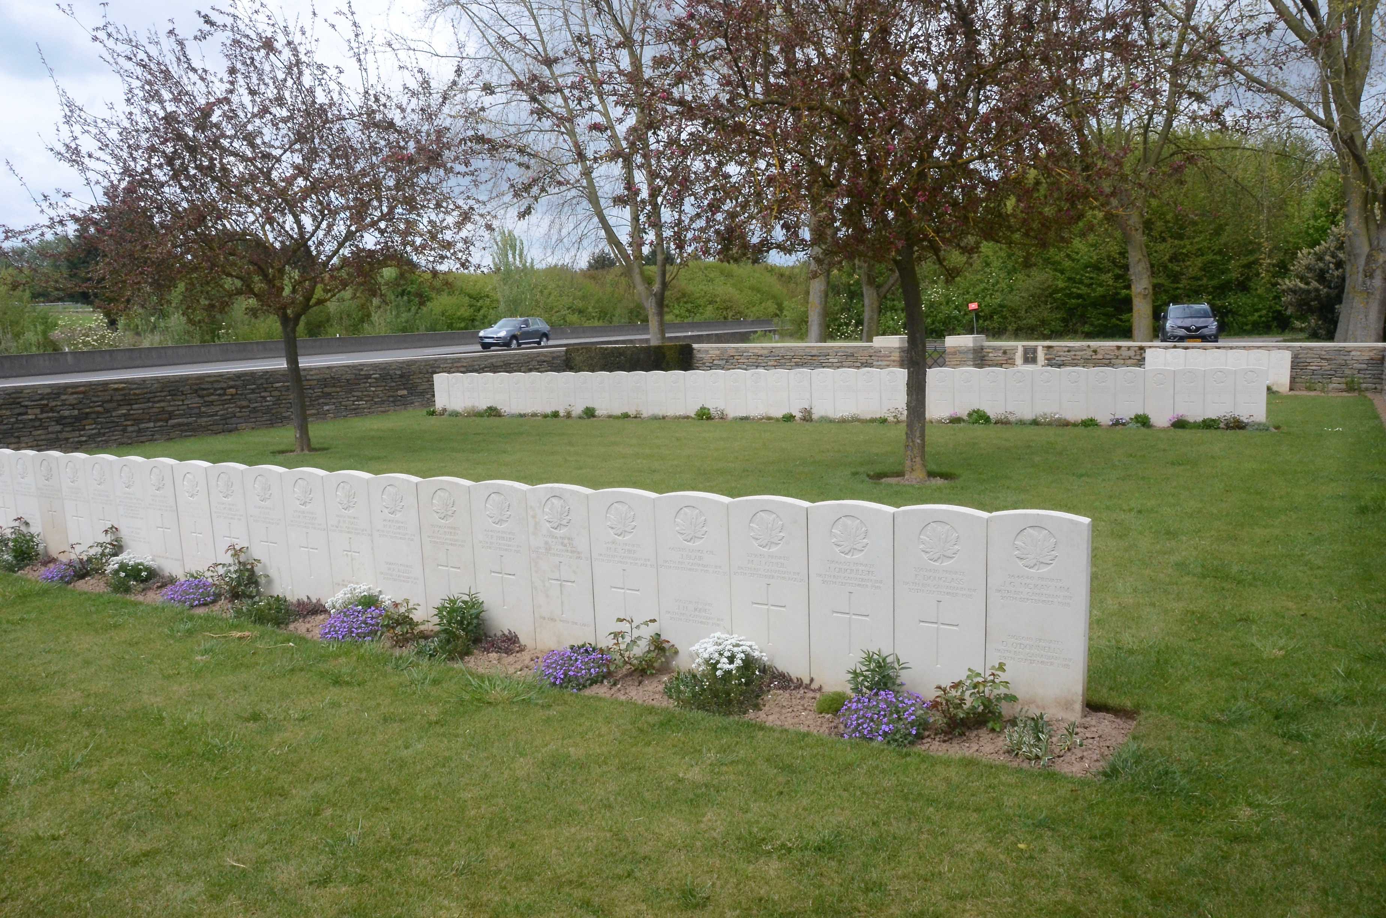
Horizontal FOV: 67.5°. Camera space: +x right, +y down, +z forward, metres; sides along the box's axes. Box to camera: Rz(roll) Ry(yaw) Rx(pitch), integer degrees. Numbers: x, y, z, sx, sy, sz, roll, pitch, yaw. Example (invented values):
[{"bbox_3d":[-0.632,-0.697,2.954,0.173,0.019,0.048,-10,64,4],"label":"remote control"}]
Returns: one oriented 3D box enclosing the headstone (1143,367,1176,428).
[{"bbox_3d":[6.319,-0.845,14.044,0.381,0.825,0.078,3,10,30],"label":"headstone"}]

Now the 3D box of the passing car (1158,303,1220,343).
[{"bbox_3d":[18.622,-5.028,38.990,1.880,1.660,4.600,1,8,21],"label":"passing car"}]

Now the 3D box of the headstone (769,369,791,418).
[{"bbox_3d":[1.400,-1.042,16.760,0.381,0.813,0.076,2,9,30],"label":"headstone"}]

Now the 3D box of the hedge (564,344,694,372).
[{"bbox_3d":[-1.635,-2.380,26.881,2.950,1.120,1.500,2,9,30],"label":"hedge"}]

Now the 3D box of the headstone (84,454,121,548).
[{"bbox_3d":[-4.163,0.373,7.389,0.381,0.835,0.078,3,10,31],"label":"headstone"}]

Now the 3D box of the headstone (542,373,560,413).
[{"bbox_3d":[-2.582,-1.198,19.124,0.381,0.825,0.078,3,10,30],"label":"headstone"}]

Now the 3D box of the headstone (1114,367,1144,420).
[{"bbox_3d":[5.961,-0.854,14.120,0.381,0.813,0.076,2,9,30],"label":"headstone"}]

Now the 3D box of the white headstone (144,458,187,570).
[{"bbox_3d":[-3.522,0.402,6.959,0.381,0.810,0.078,3,10,31],"label":"white headstone"}]

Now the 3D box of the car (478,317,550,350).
[{"bbox_3d":[-9.528,-6.758,55.790,1.940,1.700,4.780,2,8,25],"label":"car"}]

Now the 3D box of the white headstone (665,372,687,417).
[{"bbox_3d":[-0.251,-1.111,17.794,0.381,0.825,0.078,3,10,30],"label":"white headstone"}]

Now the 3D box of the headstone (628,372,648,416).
[{"bbox_3d":[-0.919,-1.129,18.094,0.381,0.800,0.078,2,9,30],"label":"headstone"}]

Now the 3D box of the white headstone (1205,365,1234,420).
[{"bbox_3d":[7.027,-0.841,13.846,0.381,0.770,0.078,2,9,30],"label":"white headstone"}]

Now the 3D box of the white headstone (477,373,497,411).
[{"bbox_3d":[-3.898,-1.238,19.801,0.381,0.800,0.078,2,9,30],"label":"white headstone"}]

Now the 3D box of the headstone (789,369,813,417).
[{"bbox_3d":[1.726,-1.023,16.484,0.380,0.800,0.076,3,10,30],"label":"headstone"}]

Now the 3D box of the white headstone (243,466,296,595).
[{"bbox_3d":[-2.559,0.432,6.313,0.380,0.800,0.076,3,10,31],"label":"white headstone"}]

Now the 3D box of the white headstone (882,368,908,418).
[{"bbox_3d":[3.040,-0.970,15.731,0.380,0.800,0.076,3,10,30],"label":"white headstone"}]

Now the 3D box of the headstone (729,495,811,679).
[{"bbox_3d":[0.355,0.552,4.587,0.381,0.813,0.076,3,9,31],"label":"headstone"}]

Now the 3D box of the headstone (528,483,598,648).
[{"bbox_3d":[-0.633,0.540,5.177,0.381,0.855,0.078,3,10,31],"label":"headstone"}]

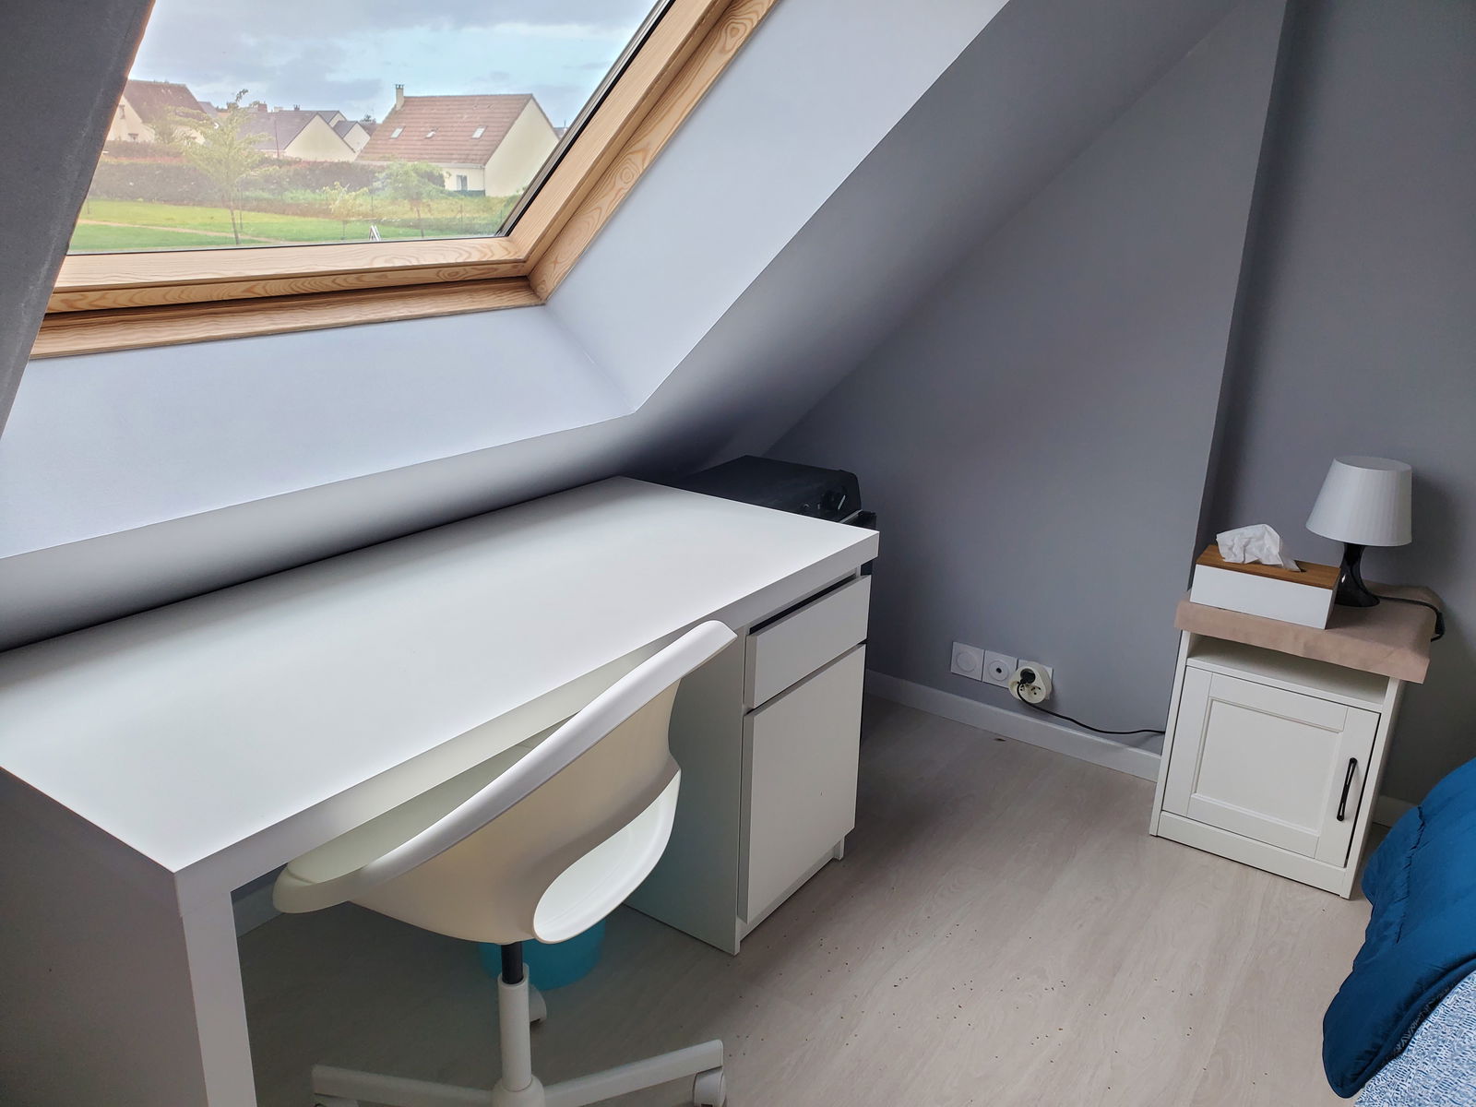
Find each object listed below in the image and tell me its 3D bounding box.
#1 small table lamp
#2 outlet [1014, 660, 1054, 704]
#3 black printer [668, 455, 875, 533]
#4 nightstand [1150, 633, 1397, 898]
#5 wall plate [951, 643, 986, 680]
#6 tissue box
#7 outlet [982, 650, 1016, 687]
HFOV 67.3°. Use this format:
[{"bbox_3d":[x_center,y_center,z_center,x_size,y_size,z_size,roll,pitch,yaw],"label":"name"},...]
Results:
[{"bbox_3d":[1.289,-0.045,2.303,0.194,0.290,0.194,13,21,32],"label":"small table lamp"},{"bbox_3d":[0.749,0.328,2.821,0.094,0.093,0.048,13,21,32],"label":"outlet"},{"bbox_3d":[0.037,-0.114,2.541,0.335,0.115,0.430,13,21,32],"label":"black printer"},{"bbox_3d":[1.195,0.371,2.430,0.409,0.545,0.360,13,21,32],"label":"nightstand"},{"bbox_3d":[0.597,0.281,2.880,0.085,0.085,0.011,14,22,34],"label":"wall plate"},{"bbox_3d":[1.091,0.067,2.288,0.252,0.081,0.158,13,21,32],"label":"tissue box"},{"bbox_3d":[0.684,0.303,2.884,0.086,0.087,0.012,13,21,32],"label":"outlet"}]

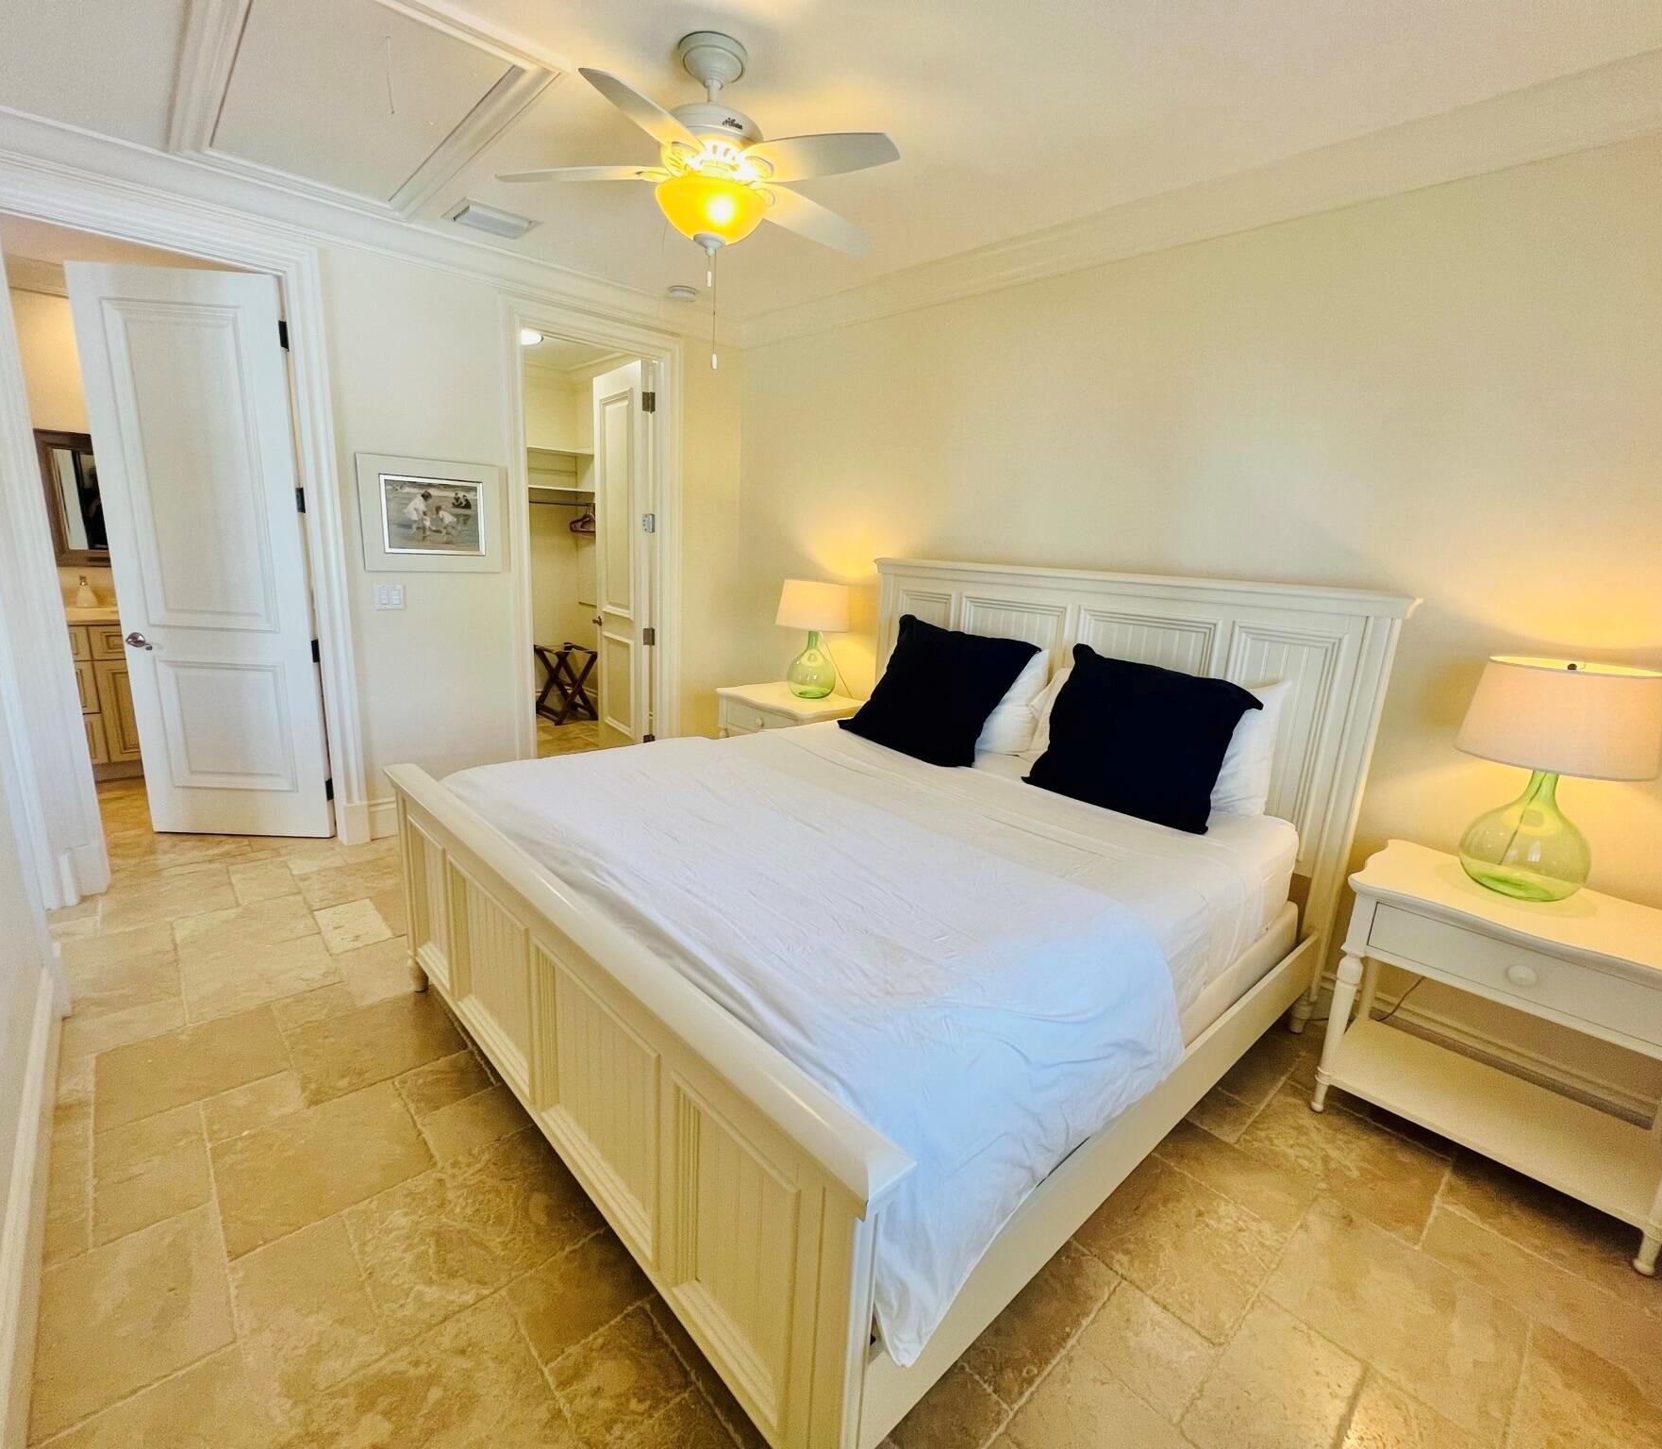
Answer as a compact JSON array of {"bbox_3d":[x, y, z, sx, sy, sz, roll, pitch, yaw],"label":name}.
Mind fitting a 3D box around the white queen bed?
[{"bbox_3d":[0.158,0.249,2.311,2.288,1.440,2.138,-9,19,-43],"label":"white queen bed"}]

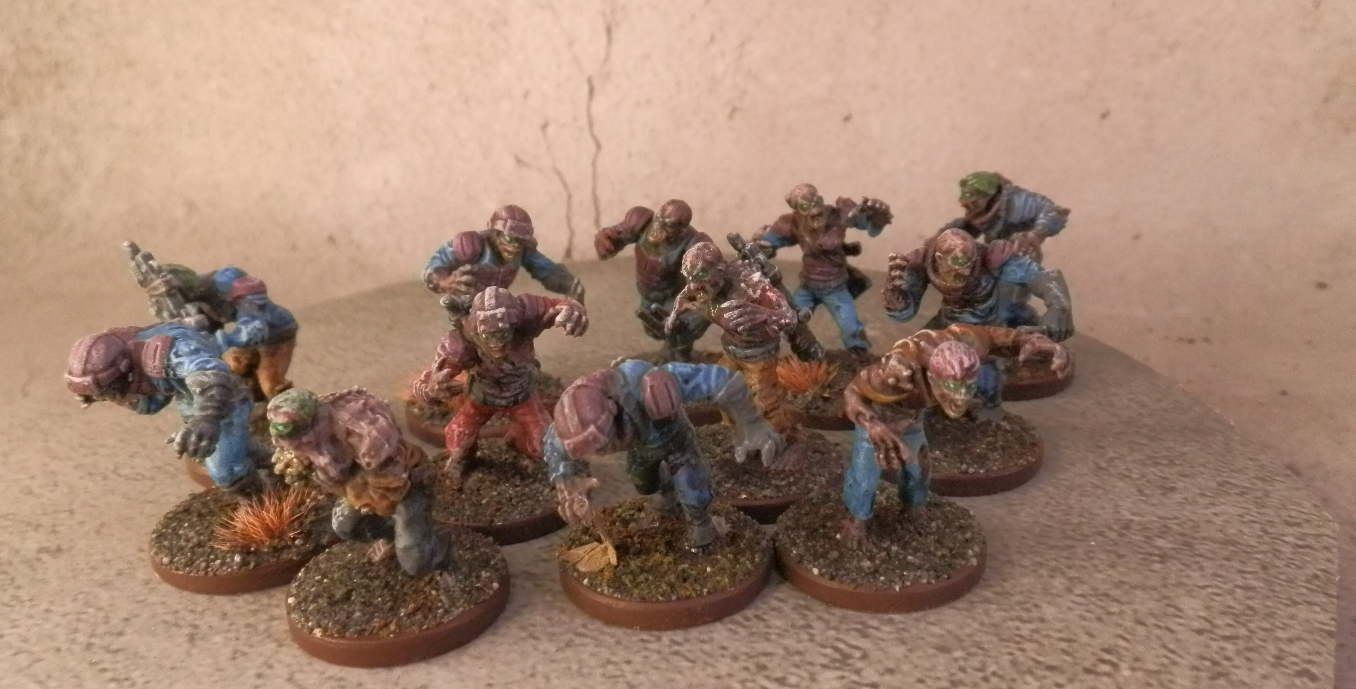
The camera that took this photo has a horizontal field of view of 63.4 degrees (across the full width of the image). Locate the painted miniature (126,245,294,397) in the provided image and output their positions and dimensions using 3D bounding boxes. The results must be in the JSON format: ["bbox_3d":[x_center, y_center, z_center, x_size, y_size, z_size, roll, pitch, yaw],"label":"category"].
[{"bbox_3d":[-0.070,-0.001,0.169,0.022,0.030,0.018,-15,23,-30],"label":"painted miniature"}]

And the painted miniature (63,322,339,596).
[{"bbox_3d":[-0.056,0.011,0.136,0.029,0.030,0.025,-18,25,-32],"label":"painted miniature"}]

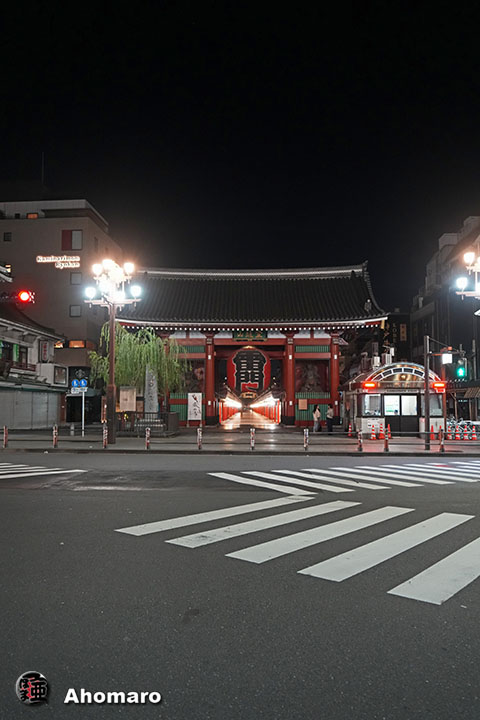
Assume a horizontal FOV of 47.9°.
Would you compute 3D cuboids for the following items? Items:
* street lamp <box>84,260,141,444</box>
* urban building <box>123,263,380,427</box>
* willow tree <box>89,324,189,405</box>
[{"bbox_3d":[-5.457,-0.266,23.584,2.350,7.770,2.350,0,-5,3],"label":"street lamp"},{"bbox_3d":[0.834,-1.024,39.871,17.200,11.850,10.400,0,-5,3],"label":"urban building"},{"bbox_3d":[-5.480,1.137,29.609,5.300,6.030,5.000,0,-5,3],"label":"willow tree"}]

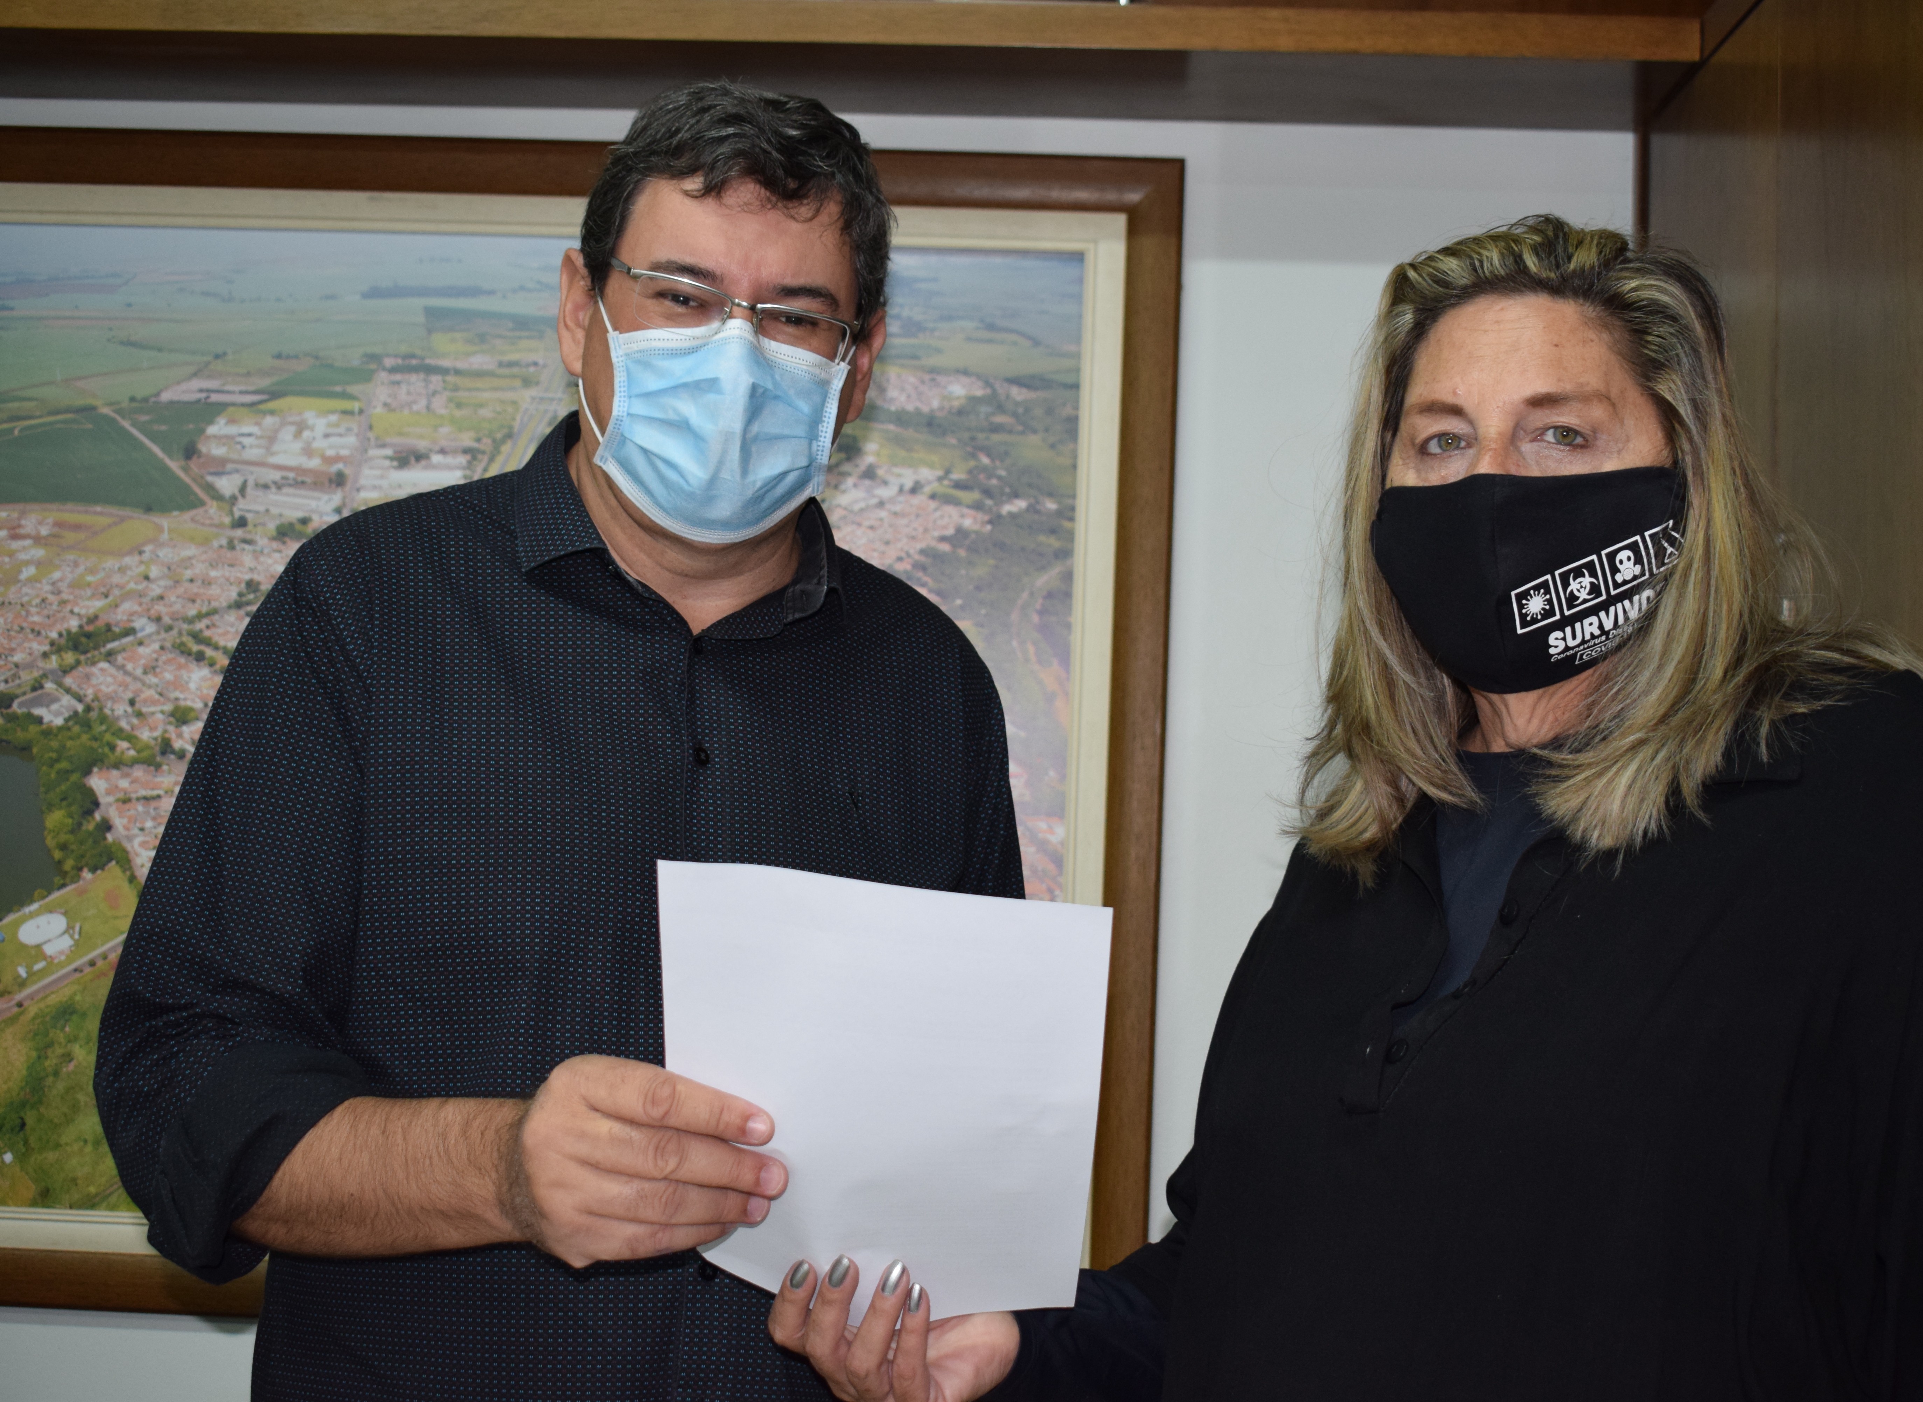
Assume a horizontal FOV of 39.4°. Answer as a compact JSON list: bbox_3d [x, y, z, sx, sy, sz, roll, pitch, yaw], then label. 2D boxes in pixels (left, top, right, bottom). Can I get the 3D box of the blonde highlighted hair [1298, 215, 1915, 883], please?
[{"bbox_3d":[0.368,-0.090,1.510,0.310,0.370,0.270,-1,-3,27],"label":"blonde highlighted hair"}]

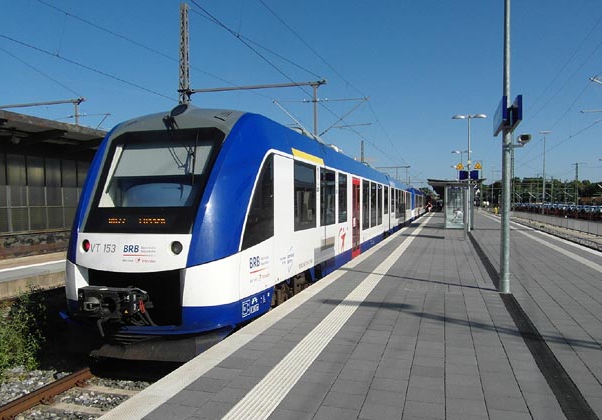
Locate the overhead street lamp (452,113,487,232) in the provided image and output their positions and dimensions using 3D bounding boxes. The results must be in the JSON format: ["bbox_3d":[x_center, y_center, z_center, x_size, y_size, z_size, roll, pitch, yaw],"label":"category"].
[{"bbox_3d":[8.429,-1.901,20.938,1.620,5.975,0.350,0,1,19],"label":"overhead street lamp"}]

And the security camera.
[{"bbox_3d":[3.775,-1.186,7.100,0.180,0.130,0.320,0,6,19],"label":"security camera"}]

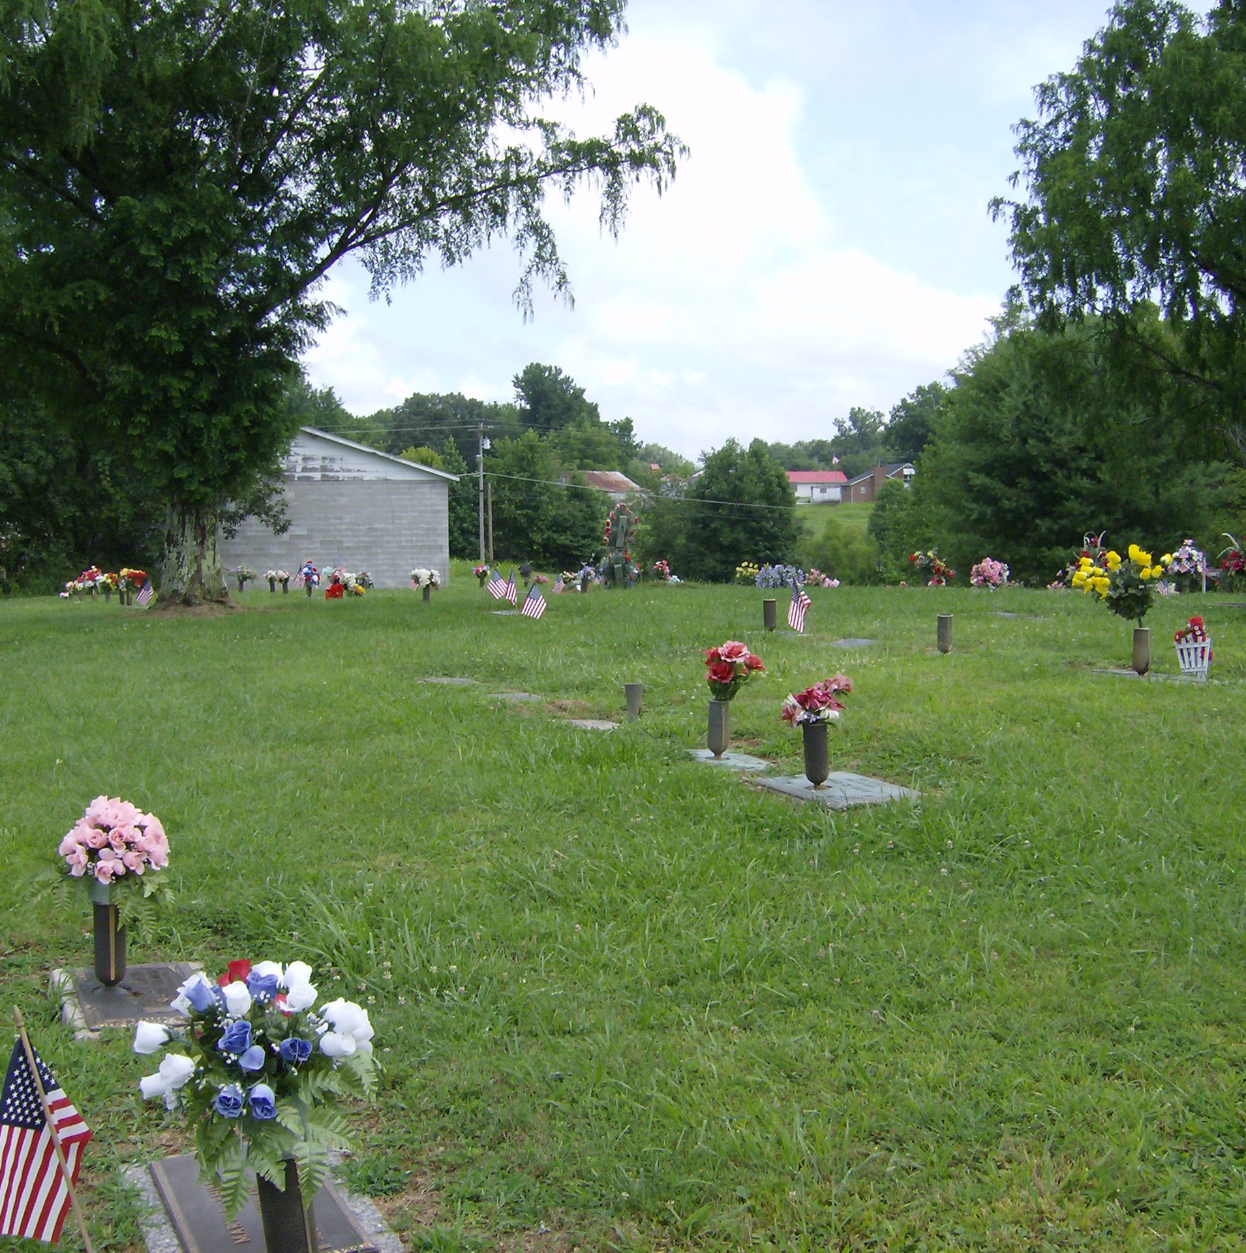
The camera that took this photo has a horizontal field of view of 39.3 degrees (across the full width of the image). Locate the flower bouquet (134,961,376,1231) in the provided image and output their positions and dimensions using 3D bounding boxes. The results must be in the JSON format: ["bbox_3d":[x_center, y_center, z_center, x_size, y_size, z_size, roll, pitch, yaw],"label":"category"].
[{"bbox_3d":[-0.720,0.928,3.420,0.470,0.540,0.420,-1,3,-12],"label":"flower bouquet"}]

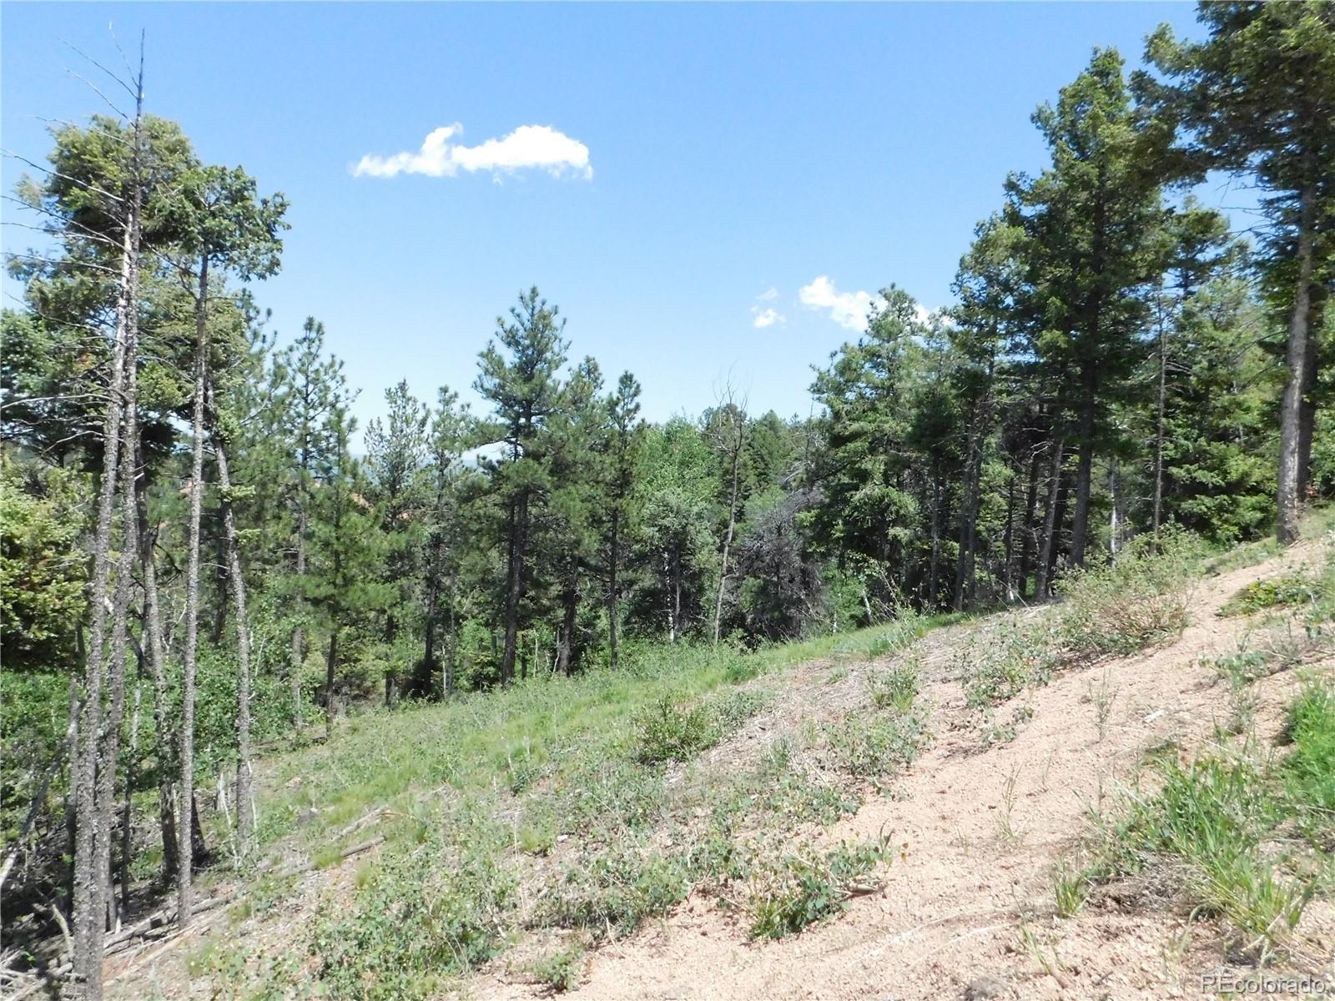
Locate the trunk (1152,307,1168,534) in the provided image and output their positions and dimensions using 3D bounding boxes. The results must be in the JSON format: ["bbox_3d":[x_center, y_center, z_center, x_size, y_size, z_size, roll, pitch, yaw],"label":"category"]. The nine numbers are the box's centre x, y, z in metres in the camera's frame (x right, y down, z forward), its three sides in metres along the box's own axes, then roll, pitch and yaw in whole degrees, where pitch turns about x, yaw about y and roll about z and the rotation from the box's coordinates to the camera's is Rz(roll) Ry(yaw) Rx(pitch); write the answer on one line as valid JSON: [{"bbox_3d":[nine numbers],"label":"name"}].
[{"bbox_3d":[10.497,-1.613,18.916,0.121,4.771,0.121,3,2,29],"label":"trunk"}]

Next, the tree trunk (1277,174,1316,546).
[{"bbox_3d":[10.229,-2.262,14.394,0.331,6.013,0.331,3,2,35],"label":"tree trunk"}]

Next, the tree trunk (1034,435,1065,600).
[{"bbox_3d":[7.321,0.324,16.944,0.227,3.187,0.227,5,2,23],"label":"tree trunk"}]

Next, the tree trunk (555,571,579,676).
[{"bbox_3d":[-2.521,3.052,22.453,0.271,2.716,0.271,3,2,-6],"label":"tree trunk"}]

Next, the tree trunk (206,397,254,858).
[{"bbox_3d":[-5.035,1.370,10.201,0.276,5.519,0.179,-4,2,-27],"label":"tree trunk"}]

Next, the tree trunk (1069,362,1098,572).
[{"bbox_3d":[8.865,-0.714,18.922,0.356,4.322,0.320,5,2,25],"label":"tree trunk"}]

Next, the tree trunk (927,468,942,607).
[{"bbox_3d":[5.575,0.785,18.449,0.164,2.891,0.164,2,2,17],"label":"tree trunk"}]

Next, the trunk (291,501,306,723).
[{"bbox_3d":[-8.860,2.705,21.406,0.218,5.392,0.218,2,2,-22],"label":"trunk"}]

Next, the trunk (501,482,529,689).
[{"bbox_3d":[-4.275,2.426,24.900,0.439,5.543,0.351,4,2,-9],"label":"trunk"}]

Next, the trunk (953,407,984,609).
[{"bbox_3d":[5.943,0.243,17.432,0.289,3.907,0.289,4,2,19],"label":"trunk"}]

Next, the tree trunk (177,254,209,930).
[{"bbox_3d":[-3.898,0.798,7.299,0.120,5.593,0.108,2,2,-28],"label":"tree trunk"}]

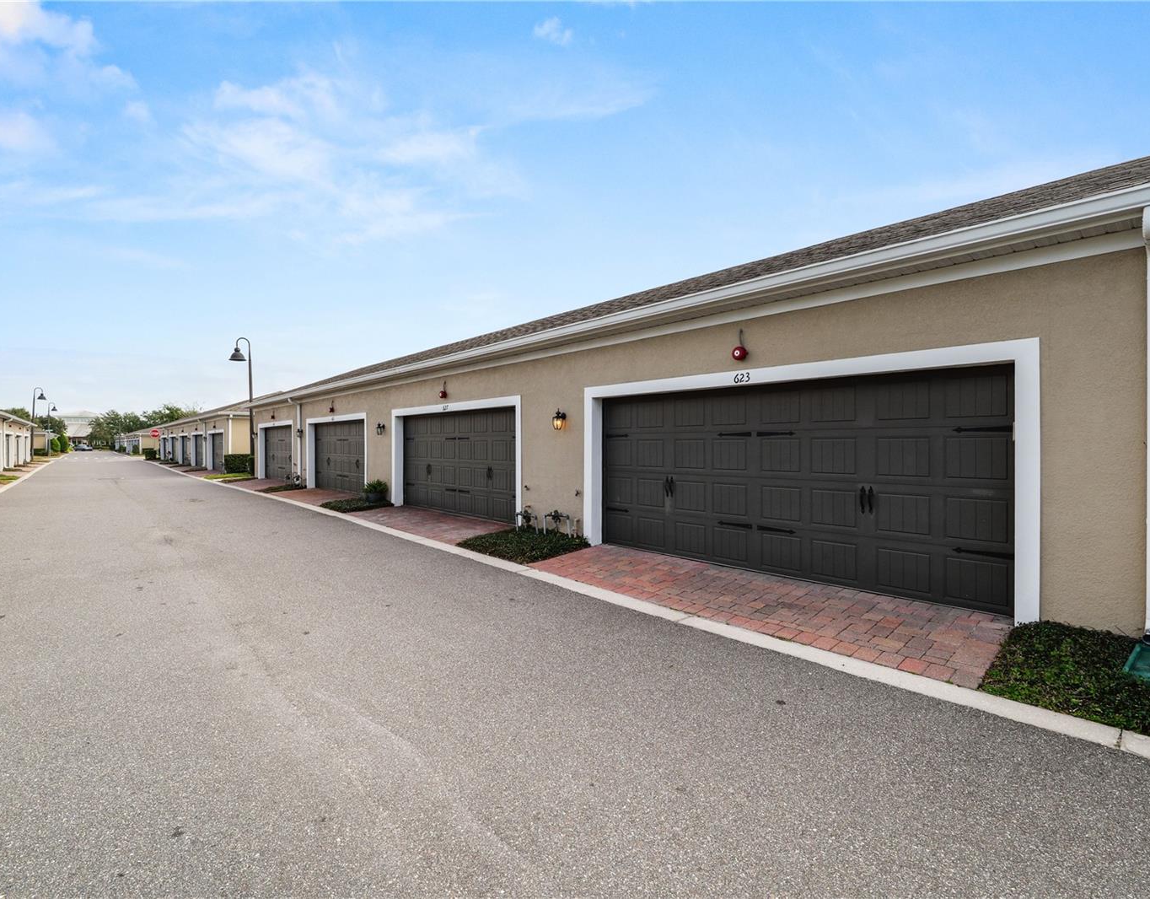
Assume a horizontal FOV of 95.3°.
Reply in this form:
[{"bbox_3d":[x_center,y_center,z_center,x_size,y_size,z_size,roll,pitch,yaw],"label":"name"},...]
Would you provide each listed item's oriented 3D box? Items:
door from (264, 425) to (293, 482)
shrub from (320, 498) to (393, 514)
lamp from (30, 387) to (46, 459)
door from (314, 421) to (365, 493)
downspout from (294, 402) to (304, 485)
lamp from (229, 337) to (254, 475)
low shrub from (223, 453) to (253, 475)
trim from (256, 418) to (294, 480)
[{"bbox_3d":[-11.666,0.204,20.848,0.080,2.140,4.850,0,1,-43],"label":"door"},{"bbox_3d":[-5.217,1.271,12.596,1.400,0.160,2.050,0,1,-43],"label":"shrub"},{"bbox_3d":[-47.584,-2.233,46.553,0.980,6.400,0.680,0,1,-43],"label":"lamp"},{"bbox_3d":[-7.081,0.249,15.955,0.080,2.140,4.850,0,1,-43],"label":"door"},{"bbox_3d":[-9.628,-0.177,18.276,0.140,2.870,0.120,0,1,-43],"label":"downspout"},{"bbox_3d":[-15.504,-2.008,24.447,1.000,6.350,0.700,0,1,-43],"label":"lamp"},{"bbox_3d":[-17.024,0.741,26.950,1.500,0.950,0.850,0,1,-43],"label":"low shrub"},{"bbox_3d":[-11.797,0.125,20.724,0.200,2.310,5.120,0,1,-43],"label":"trim"}]

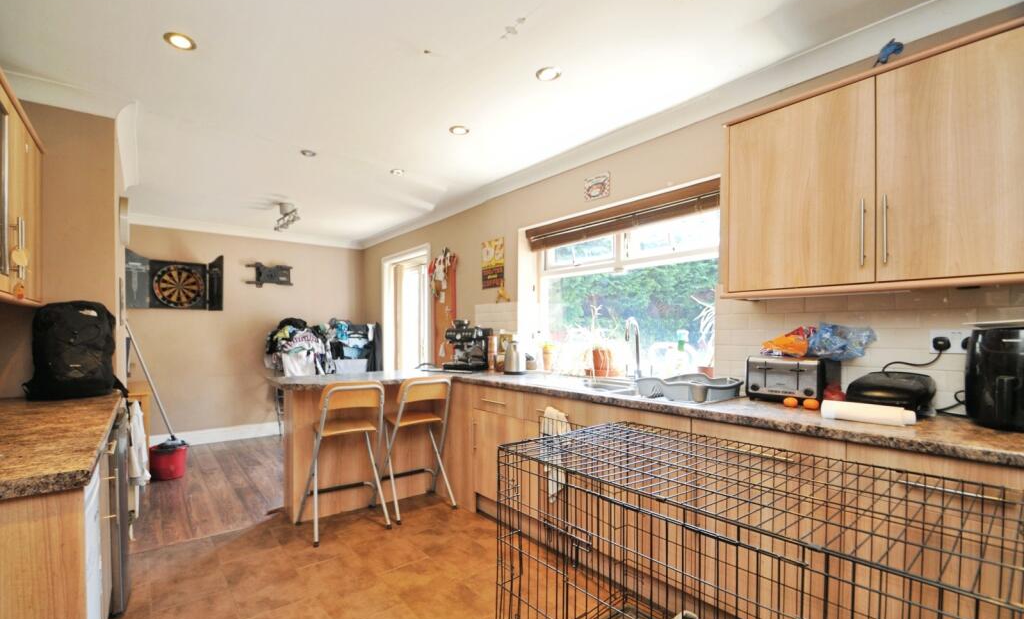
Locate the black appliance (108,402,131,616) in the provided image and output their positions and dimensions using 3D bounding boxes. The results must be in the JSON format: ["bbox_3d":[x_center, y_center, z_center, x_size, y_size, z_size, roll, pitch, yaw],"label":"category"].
[{"bbox_3d":[-2.018,0.905,1.791,0.600,0.840,0.600,1,-2,-41],"label":"black appliance"}]

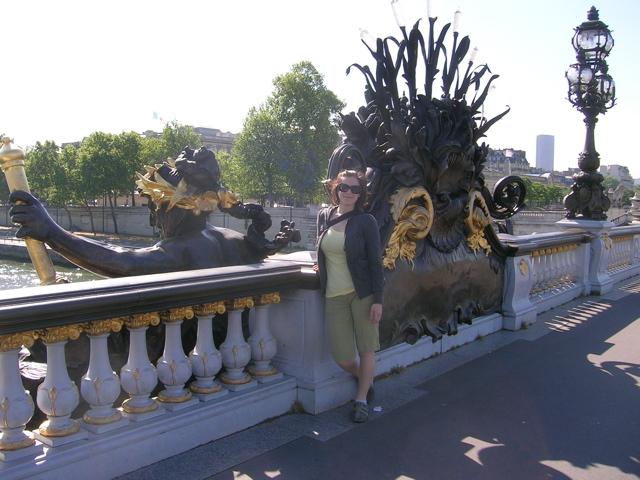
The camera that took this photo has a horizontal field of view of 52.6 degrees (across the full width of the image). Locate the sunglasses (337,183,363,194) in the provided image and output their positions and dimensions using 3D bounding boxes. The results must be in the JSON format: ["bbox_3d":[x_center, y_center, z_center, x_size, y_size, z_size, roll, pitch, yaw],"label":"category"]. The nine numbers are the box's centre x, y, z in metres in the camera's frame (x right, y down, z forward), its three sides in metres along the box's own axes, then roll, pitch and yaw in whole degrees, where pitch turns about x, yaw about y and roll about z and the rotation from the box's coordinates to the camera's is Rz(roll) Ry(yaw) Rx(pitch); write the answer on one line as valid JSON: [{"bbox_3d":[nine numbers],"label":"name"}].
[{"bbox_3d":[0.201,-0.343,4.330,0.148,0.055,0.125,10,3,10],"label":"sunglasses"}]

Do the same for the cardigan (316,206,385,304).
[{"bbox_3d":[0.207,0.105,4.400,0.430,0.640,0.270,1,3,21],"label":"cardigan"}]

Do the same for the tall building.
[{"bbox_3d":[766.651,-246.484,2200.000,57.000,210.000,38.000,1,3,19],"label":"tall building"}]

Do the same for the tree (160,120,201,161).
[{"bbox_3d":[-30.181,-16.983,140.000,8.800,17.500,8.500,-1,3,-12],"label":"tree"}]

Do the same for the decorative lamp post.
[{"bbox_3d":[4.477,-2.102,10.750,0.850,3.500,0.850,2,4,38],"label":"decorative lamp post"}]

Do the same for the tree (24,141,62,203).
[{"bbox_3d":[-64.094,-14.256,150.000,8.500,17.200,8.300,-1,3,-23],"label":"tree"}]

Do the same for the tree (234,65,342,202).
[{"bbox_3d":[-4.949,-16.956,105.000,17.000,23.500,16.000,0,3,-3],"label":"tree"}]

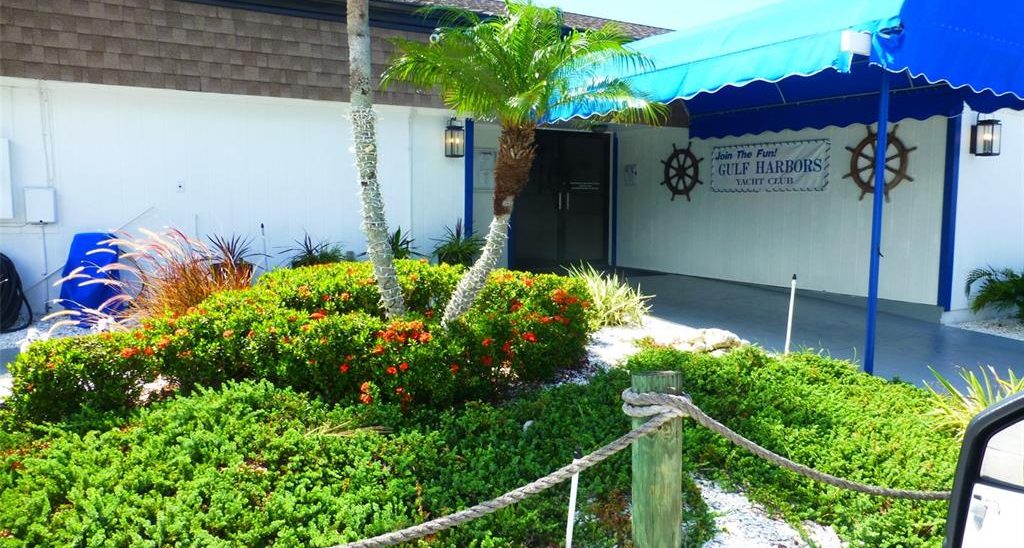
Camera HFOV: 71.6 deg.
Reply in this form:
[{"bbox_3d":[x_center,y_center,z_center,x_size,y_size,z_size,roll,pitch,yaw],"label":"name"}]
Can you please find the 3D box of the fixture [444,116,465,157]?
[{"bbox_3d":[-0.650,-1.509,7.963,0.165,0.430,0.215,-3,7,-31],"label":"fixture"}]

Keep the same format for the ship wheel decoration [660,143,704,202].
[{"bbox_3d":[2.474,-1.502,10.468,0.070,0.865,0.870,-3,7,-31],"label":"ship wheel decoration"}]

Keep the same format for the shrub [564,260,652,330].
[{"bbox_3d":[0.921,0.203,6.850,0.830,0.630,0.800,0,6,0],"label":"shrub"}]

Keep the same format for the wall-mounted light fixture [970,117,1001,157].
[{"bbox_3d":[4.787,-1.395,7.173,0.165,0.420,0.215,-3,7,-31],"label":"wall-mounted light fixture"}]

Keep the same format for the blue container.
[{"bbox_3d":[-3.580,0.028,6.014,0.490,0.737,0.450,-3,7,-31],"label":"blue container"}]

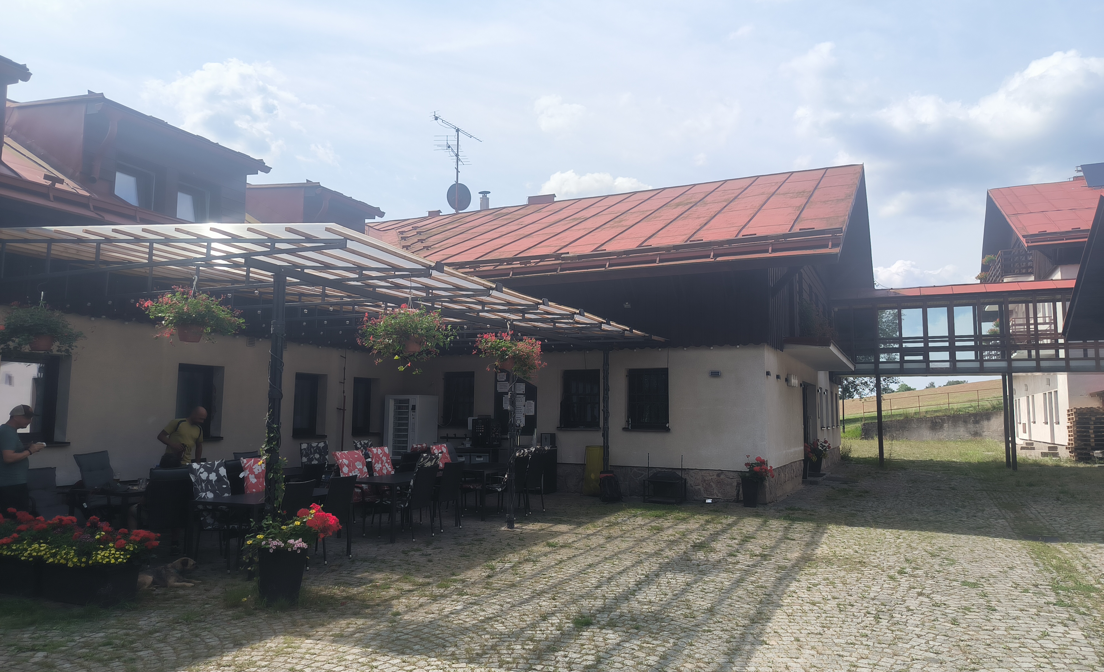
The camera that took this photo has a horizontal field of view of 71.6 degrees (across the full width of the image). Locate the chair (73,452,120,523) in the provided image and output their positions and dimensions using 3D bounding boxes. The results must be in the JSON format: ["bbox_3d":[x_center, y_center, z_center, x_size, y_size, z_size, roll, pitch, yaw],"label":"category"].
[{"bbox_3d":[-5.524,1.997,9.423,0.750,1.100,0.600,-2,-6,23],"label":"chair"}]

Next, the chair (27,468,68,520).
[{"bbox_3d":[-5.896,2.033,8.876,0.680,0.970,0.600,-3,-7,26],"label":"chair"}]

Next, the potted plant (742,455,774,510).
[{"bbox_3d":[3.419,2.414,12.750,0.510,0.833,0.480,-2,-7,24],"label":"potted plant"}]

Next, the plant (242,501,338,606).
[{"bbox_3d":[-2.271,1.870,6.720,0.650,0.860,0.600,-2,-6,23],"label":"plant"}]

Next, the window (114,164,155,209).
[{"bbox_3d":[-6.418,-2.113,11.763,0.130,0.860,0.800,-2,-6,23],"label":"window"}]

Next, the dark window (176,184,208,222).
[{"bbox_3d":[-5.697,-2.007,12.108,0.120,0.700,0.590,-3,-7,28],"label":"dark window"}]

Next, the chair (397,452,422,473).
[{"bbox_3d":[-2.540,2.365,12.513,0.600,0.930,0.560,-2,-7,24],"label":"chair"}]

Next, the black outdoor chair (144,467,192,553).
[{"bbox_3d":[-4.506,2.024,8.692,0.640,0.980,0.580,-3,-7,26],"label":"black outdoor chair"}]

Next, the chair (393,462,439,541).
[{"bbox_3d":[-1.885,2.195,10.199,0.660,0.940,0.570,-2,-6,23],"label":"chair"}]

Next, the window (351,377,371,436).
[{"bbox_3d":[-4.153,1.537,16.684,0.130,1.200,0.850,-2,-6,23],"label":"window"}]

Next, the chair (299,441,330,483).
[{"bbox_3d":[-3.520,2.120,10.633,0.600,1.140,0.560,-2,-7,24],"label":"chair"}]

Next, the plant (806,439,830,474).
[{"bbox_3d":[6.465,2.903,18.600,0.550,0.796,0.540,-2,-7,24],"label":"plant"}]

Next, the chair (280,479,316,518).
[{"bbox_3d":[-2.878,1.985,8.033,0.600,0.930,0.560,-2,-7,24],"label":"chair"}]

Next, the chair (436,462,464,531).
[{"bbox_3d":[-1.642,2.248,10.853,0.600,0.930,0.560,-2,-7,24],"label":"chair"}]

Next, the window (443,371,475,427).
[{"bbox_3d":[-2.055,1.439,17.278,0.800,1.240,0.140,-2,-6,23],"label":"window"}]

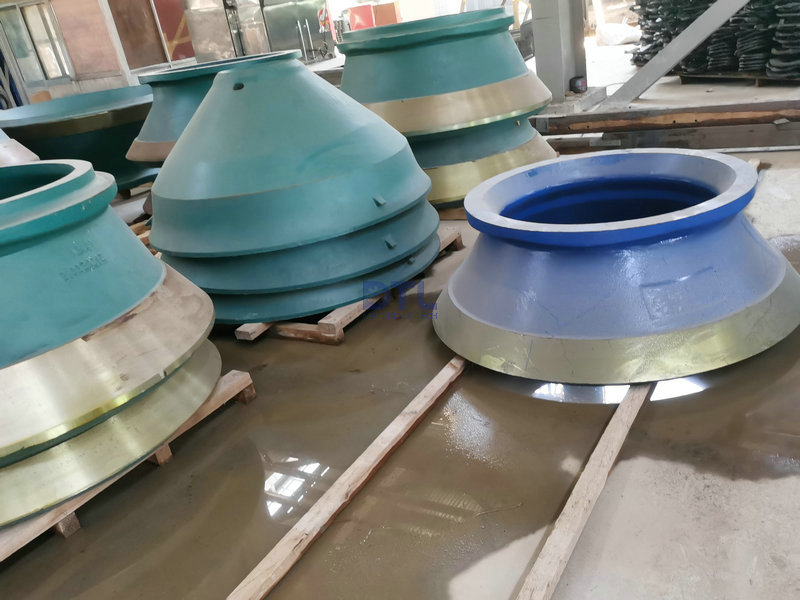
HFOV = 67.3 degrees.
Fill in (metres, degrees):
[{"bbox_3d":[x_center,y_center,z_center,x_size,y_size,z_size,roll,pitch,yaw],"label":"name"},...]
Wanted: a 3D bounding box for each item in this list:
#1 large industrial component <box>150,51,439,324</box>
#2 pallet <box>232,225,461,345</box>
[{"bbox_3d":[-0.680,-0.775,3.576,1.706,1.160,1.706,6,29,34],"label":"large industrial component"},{"bbox_3d":[-0.567,-0.141,3.733,1.440,0.112,1.398,6,29,34],"label":"pallet"}]

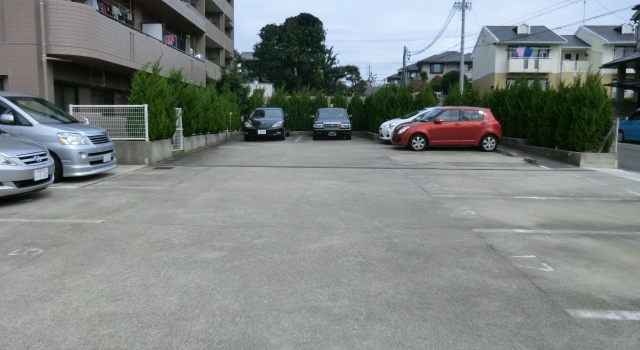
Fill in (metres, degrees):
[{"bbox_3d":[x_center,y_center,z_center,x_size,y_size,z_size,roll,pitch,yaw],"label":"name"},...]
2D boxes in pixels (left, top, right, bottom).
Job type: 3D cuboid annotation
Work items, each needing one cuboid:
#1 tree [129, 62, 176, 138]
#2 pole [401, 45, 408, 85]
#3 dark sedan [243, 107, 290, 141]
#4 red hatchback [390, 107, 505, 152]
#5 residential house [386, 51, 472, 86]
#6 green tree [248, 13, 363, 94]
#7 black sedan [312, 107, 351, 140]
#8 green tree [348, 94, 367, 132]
[{"bbox_3d":[-4.680,-2.060,12.300,1.250,2.200,1.250,0,7,0],"label":"tree"},{"bbox_3d":[8.600,-9.950,45.000,0.700,6.600,0.450,0,7,0],"label":"pole"},{"bbox_3d":[-2.390,-2.360,20.700,1.810,1.460,4.830,0,7,-1],"label":"dark sedan"},{"bbox_3d":[4.330,-1.650,15.450,3.700,1.510,1.690,0,7,2],"label":"red hatchback"},{"bbox_3d":[13.600,-11.800,55.000,10.000,7.000,8.500,0,7,0],"label":"residential house"},{"bbox_3d":[-1.500,-12.100,46.000,10.800,9.400,9.000,0,7,0],"label":"green tree"},{"bbox_3d":[0.570,-2.480,21.300,1.700,1.480,4.690,0,7,0],"label":"black sedan"},{"bbox_3d":[2.170,-3.560,25.600,1.050,2.150,1.000,0,7,0],"label":"green tree"}]

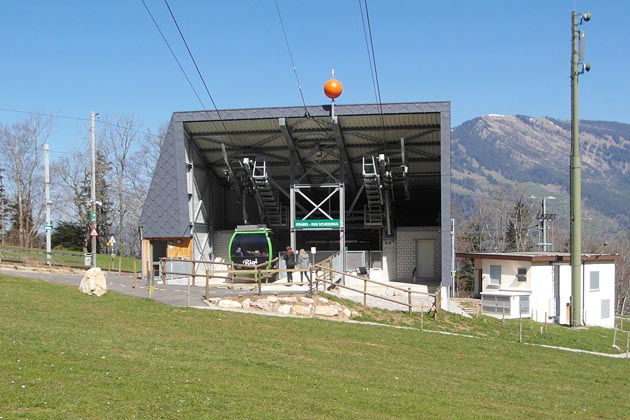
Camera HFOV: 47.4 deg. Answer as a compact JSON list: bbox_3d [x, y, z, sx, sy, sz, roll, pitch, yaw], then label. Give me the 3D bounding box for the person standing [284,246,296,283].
[{"bbox_3d":[-1.127,2.567,33.000,0.520,1.760,0.360,0,-1,0],"label":"person standing"}]

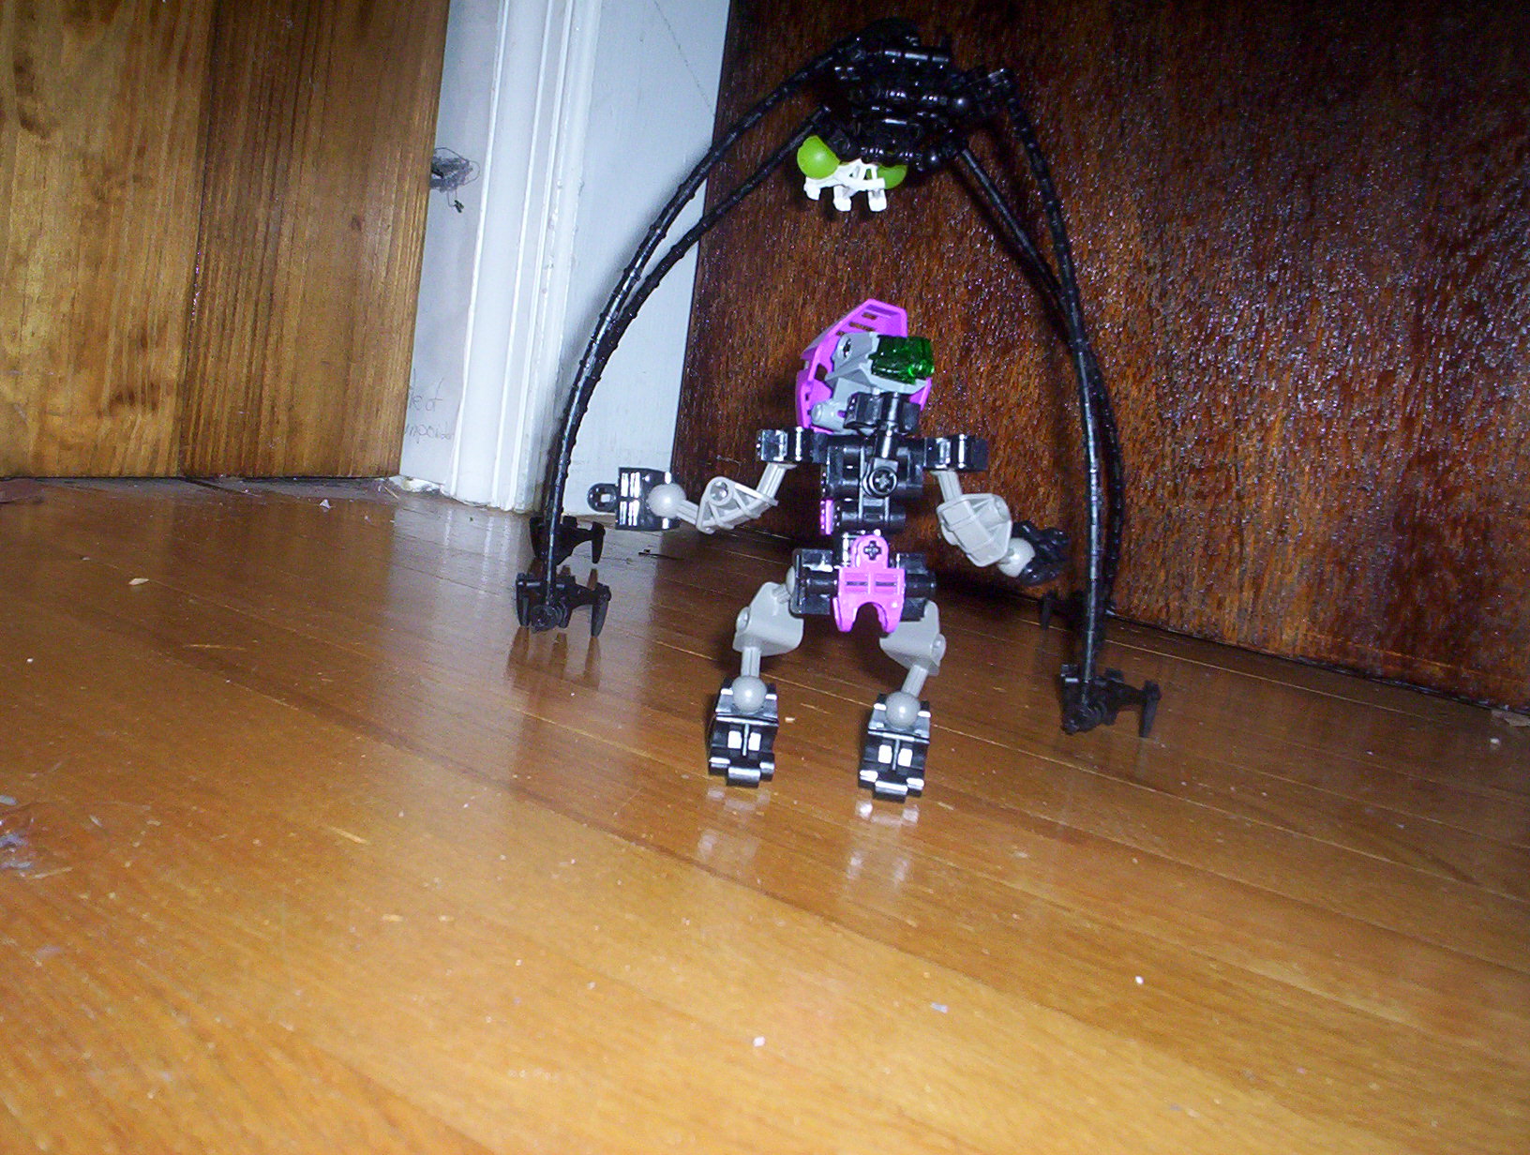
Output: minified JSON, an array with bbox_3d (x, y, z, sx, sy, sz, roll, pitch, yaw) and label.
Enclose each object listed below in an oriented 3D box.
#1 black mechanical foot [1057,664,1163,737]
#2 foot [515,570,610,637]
[{"bbox_3d":[0.119,0.043,0.583,0.035,0.022,0.024,8,9,0],"label":"black mechanical foot"},{"bbox_3d":[-0.074,0.009,0.620,0.035,0.022,0.024,8,9,0],"label":"foot"}]

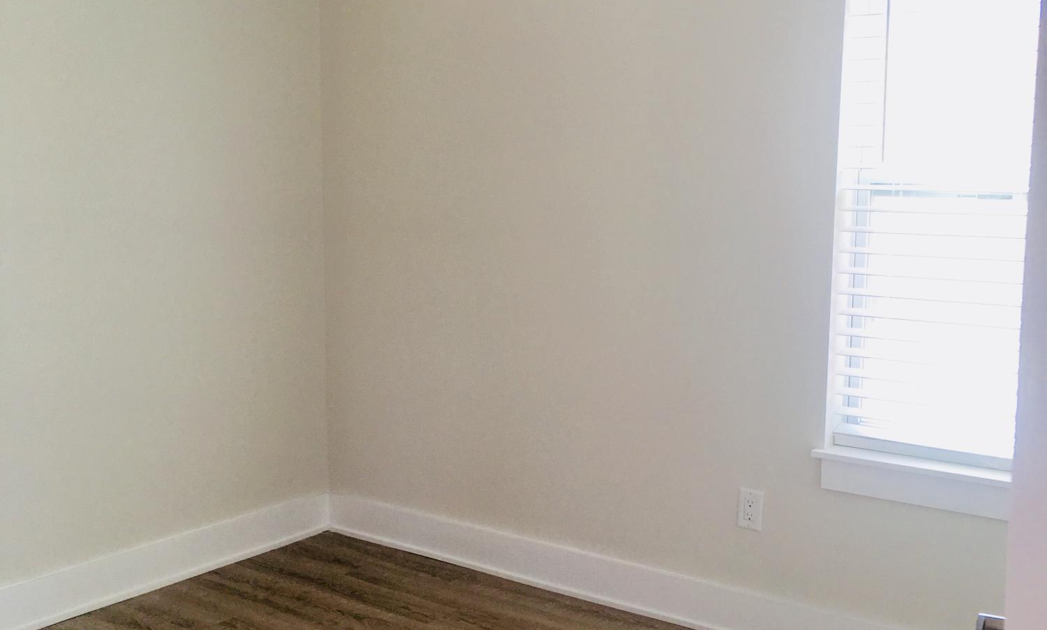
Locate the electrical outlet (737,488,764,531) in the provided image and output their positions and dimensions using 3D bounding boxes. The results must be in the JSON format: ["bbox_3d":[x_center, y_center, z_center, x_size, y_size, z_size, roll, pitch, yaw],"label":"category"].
[{"bbox_3d":[0.644,0.551,3.308,0.073,0.116,0.009,6,9,35],"label":"electrical outlet"}]

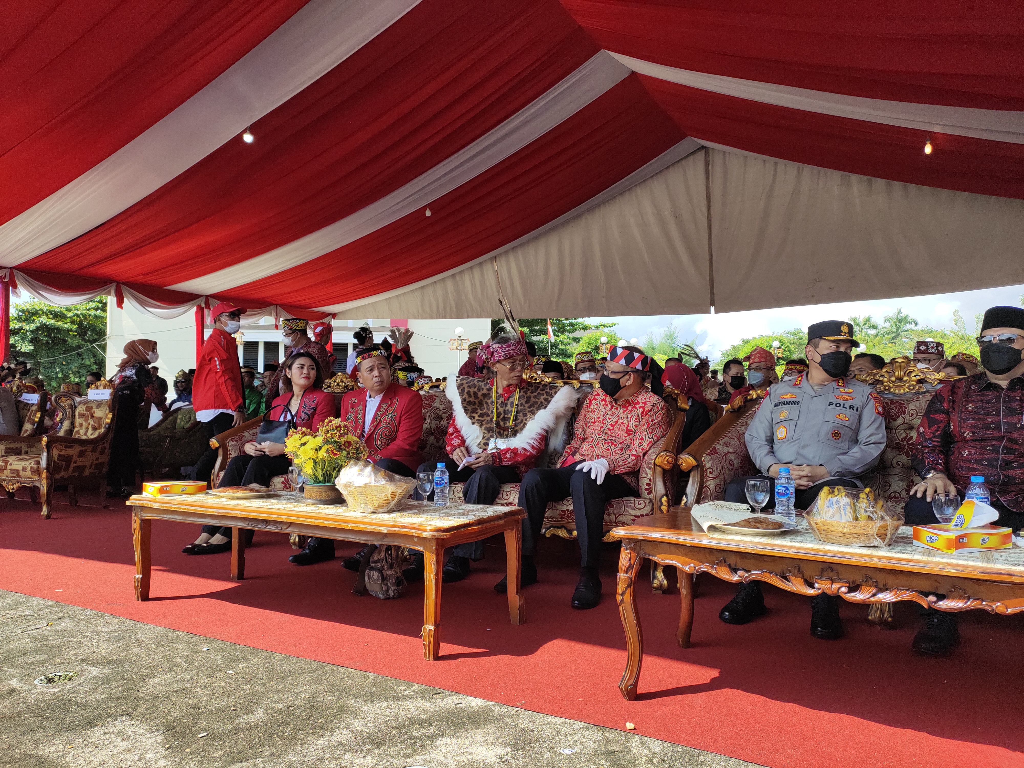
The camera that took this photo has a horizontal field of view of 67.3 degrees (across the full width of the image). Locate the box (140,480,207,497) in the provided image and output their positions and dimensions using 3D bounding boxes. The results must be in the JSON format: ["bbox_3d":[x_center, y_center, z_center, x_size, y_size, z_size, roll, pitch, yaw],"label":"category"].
[{"bbox_3d":[-1.510,0.470,3.453,0.129,0.052,0.225,-1,-3,36],"label":"box"}]

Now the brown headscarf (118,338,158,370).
[{"bbox_3d":[-3.755,-0.292,7.706,0.370,0.310,0.250,1,-2,-20],"label":"brown headscarf"}]

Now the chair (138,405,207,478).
[{"bbox_3d":[-3.957,0.637,8.779,0.760,1.030,0.800,-1,-3,31],"label":"chair"}]

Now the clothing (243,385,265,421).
[{"bbox_3d":[-2.817,0.294,8.194,0.480,0.630,0.300,-1,-2,21],"label":"clothing"}]

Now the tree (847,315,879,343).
[{"bbox_3d":[30.285,-1.297,66.098,3.600,9.200,3.600,0,-2,0],"label":"tree"}]

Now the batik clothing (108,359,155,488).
[{"bbox_3d":[-3.814,0.419,7.679,0.420,1.270,0.430,1,-2,-18],"label":"batik clothing"}]

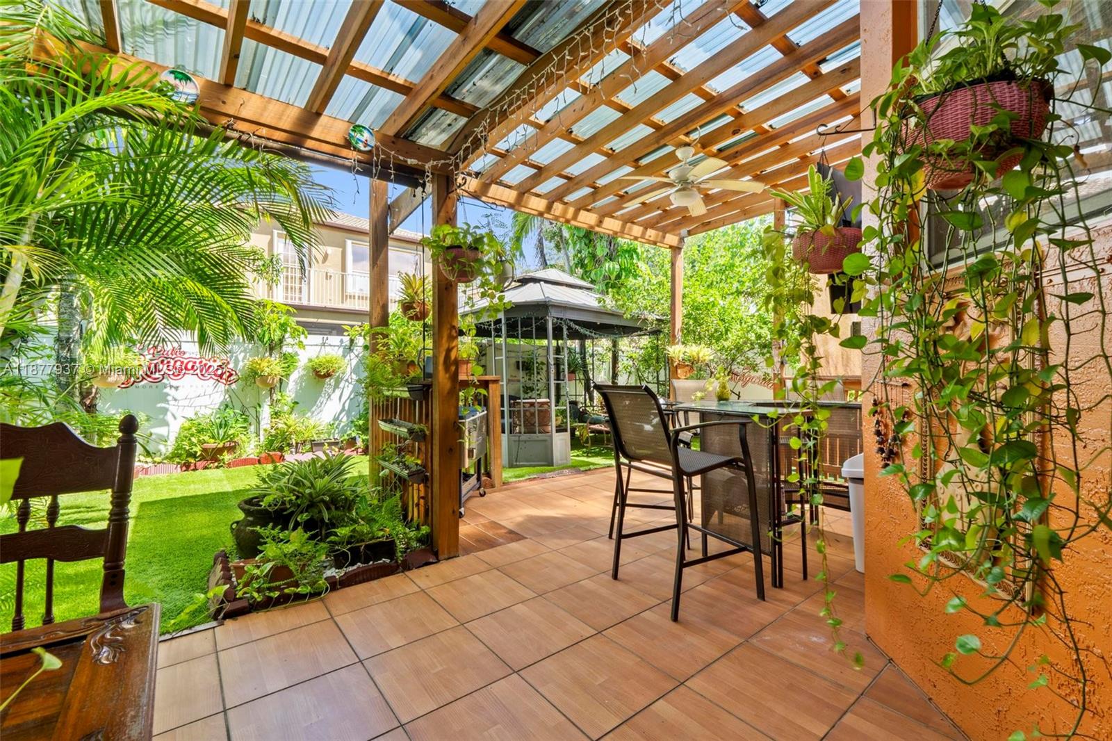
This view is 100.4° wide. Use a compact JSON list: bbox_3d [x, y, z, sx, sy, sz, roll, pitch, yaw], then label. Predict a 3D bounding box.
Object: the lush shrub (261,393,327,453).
[{"bbox_3d":[-3.959,0.787,7.000,0.800,0.900,0.650,1,-1,-38],"label":"lush shrub"}]

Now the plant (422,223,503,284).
[{"bbox_3d":[-0.575,-0.724,2.880,0.460,0.380,0.410,1,-1,-38],"label":"plant"}]

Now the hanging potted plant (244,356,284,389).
[{"bbox_3d":[-4.317,0.026,6.850,0.550,0.490,0.500,1,-1,-38],"label":"hanging potted plant"}]

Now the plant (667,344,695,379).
[{"bbox_3d":[1.207,-0.084,4.470,0.240,0.330,0.220,1,-1,-38],"label":"plant"}]

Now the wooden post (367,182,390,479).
[{"bbox_3d":[-1.741,-0.299,4.560,0.140,3.214,0.140,1,-1,-38],"label":"wooden post"}]

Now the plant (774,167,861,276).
[{"bbox_3d":[1.144,-0.662,2.030,0.360,0.460,0.330,1,-1,-38],"label":"plant"}]

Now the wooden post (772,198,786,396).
[{"bbox_3d":[1.866,-0.079,3.883,0.090,2.640,0.090,1,-1,-38],"label":"wooden post"}]

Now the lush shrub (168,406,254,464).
[{"bbox_3d":[-4.790,0.870,6.400,0.950,0.820,0.750,1,-1,-38],"label":"lush shrub"}]

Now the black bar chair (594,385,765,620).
[{"bbox_3d":[0.677,0.693,2.721,0.766,1.188,0.620,0,-1,-26],"label":"black bar chair"}]

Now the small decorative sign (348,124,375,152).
[{"bbox_3d":[-1.206,-1.437,2.870,0.165,0.170,0.020,1,-1,-38],"label":"small decorative sign"}]

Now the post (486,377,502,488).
[{"bbox_3d":[-0.691,0.708,5.300,0.110,1.267,0.110,1,-1,-38],"label":"post"}]

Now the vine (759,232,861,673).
[{"bbox_3d":[1.102,0.281,1.994,0.380,1.780,0.300,1,-1,-38],"label":"vine"}]

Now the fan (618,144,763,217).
[{"bbox_3d":[0.883,-1.331,3.170,1.040,0.430,1.040,0,-1,6],"label":"fan"}]

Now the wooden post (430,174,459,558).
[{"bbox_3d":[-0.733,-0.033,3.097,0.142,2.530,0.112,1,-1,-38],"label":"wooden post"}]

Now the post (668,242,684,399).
[{"bbox_3d":[1.196,0.009,4.571,0.100,2.500,0.095,1,-1,-38],"label":"post"}]

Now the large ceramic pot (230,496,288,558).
[{"bbox_3d":[-1.843,1.008,2.938,0.410,0.360,0.390,0,-1,-32],"label":"large ceramic pot"}]

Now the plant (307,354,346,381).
[{"bbox_3d":[-3.604,-0.061,7.250,0.570,0.430,0.500,1,-1,-38],"label":"plant"}]

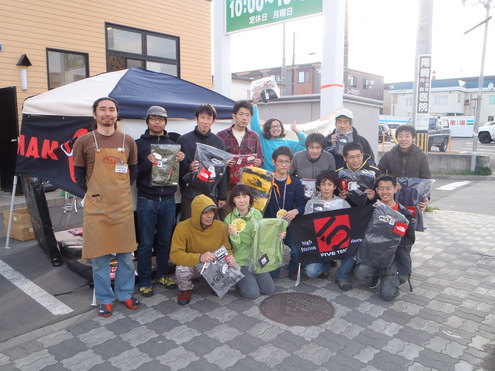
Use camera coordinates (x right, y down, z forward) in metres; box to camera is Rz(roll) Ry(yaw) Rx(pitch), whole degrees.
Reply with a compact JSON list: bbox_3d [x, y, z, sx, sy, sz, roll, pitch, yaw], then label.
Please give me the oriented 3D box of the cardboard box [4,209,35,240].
[{"bbox_3d":[-3.173,0.550,5.747,0.488,0.363,0.360,5,10,32],"label":"cardboard box"}]

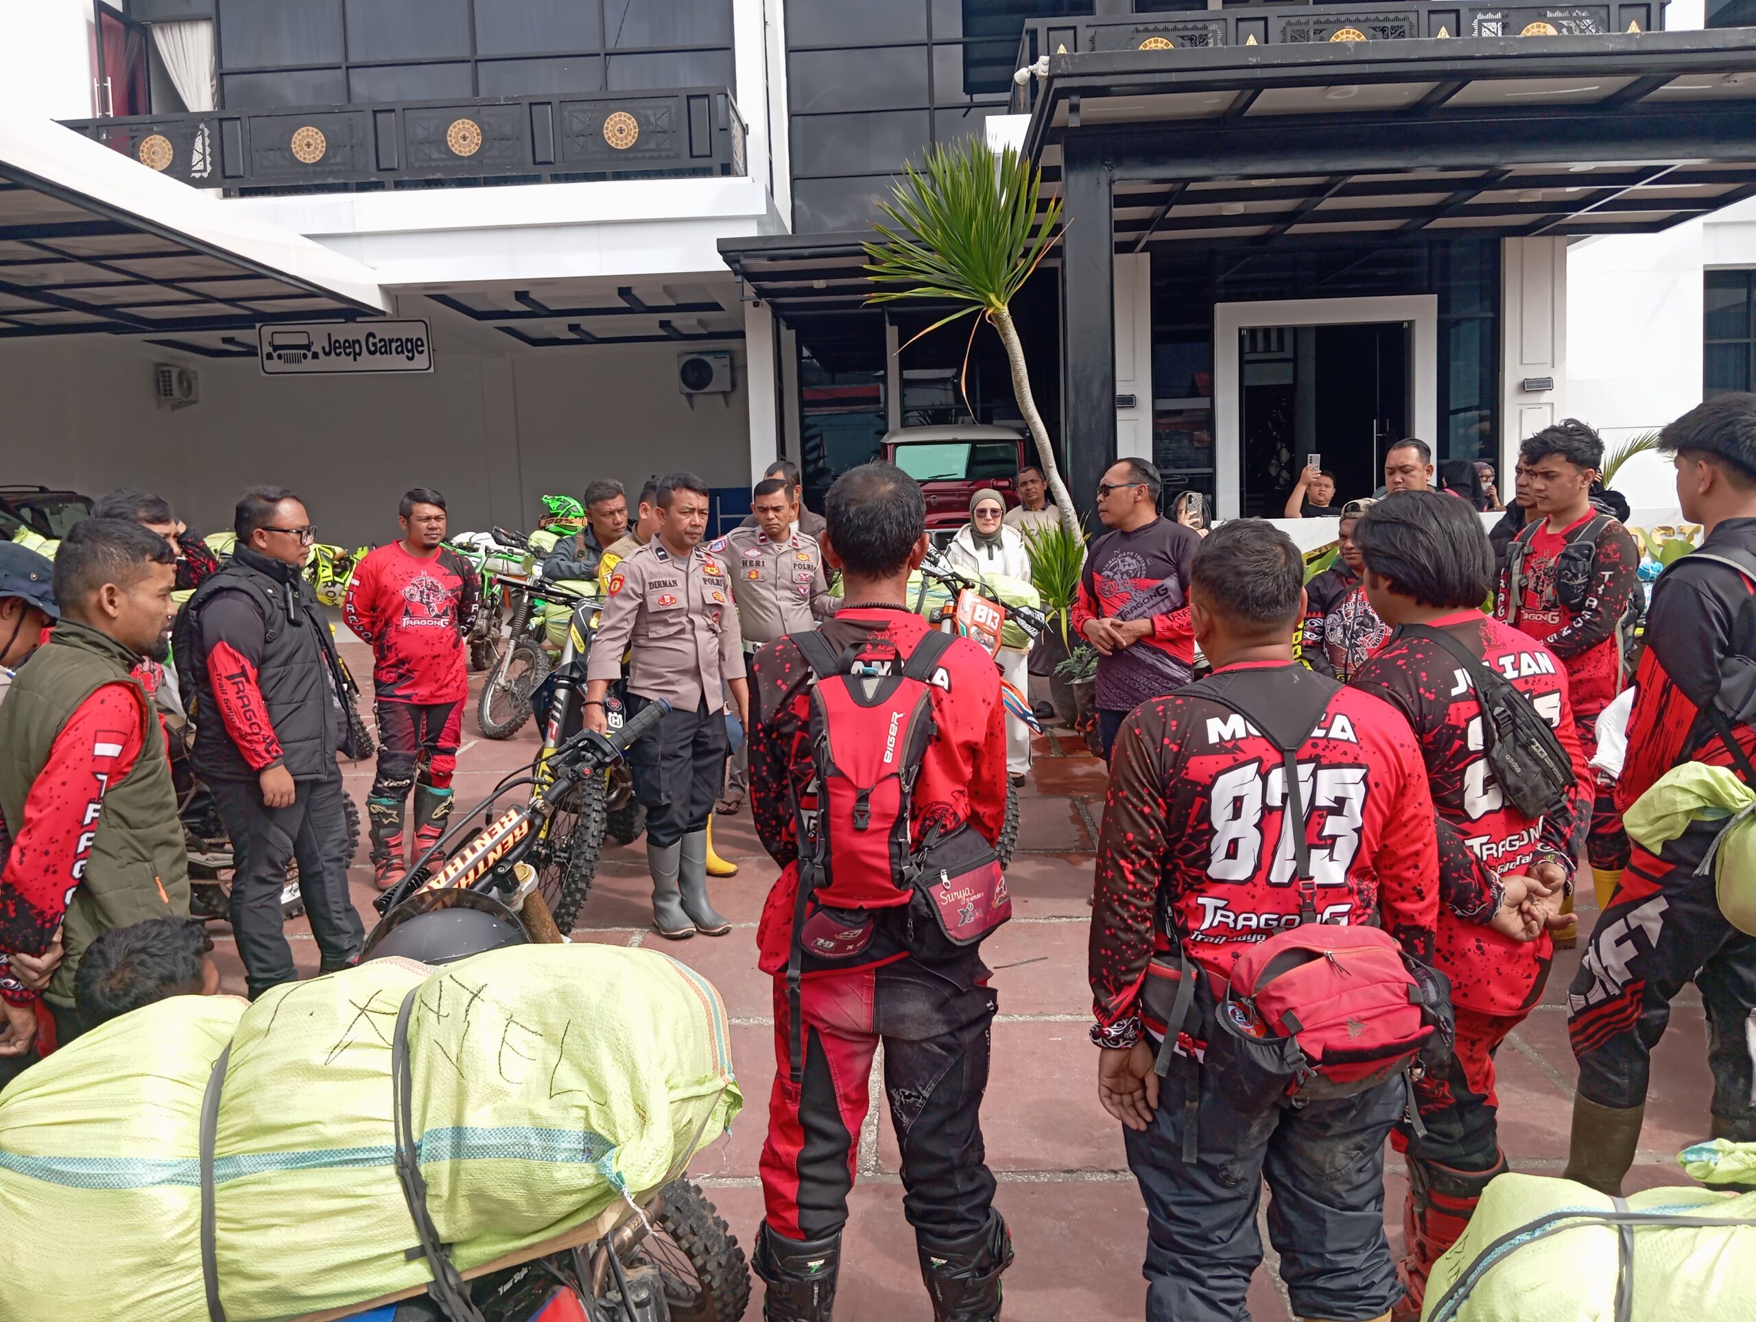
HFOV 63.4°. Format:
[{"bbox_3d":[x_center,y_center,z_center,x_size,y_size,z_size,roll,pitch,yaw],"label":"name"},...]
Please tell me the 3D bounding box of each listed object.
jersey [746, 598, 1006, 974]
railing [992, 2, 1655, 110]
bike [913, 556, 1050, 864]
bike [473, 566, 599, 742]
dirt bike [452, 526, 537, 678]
[{"bbox_3d":[0.001,0.230,2.500,0.480,0.660,0.330,-2,6,3],"label":"jersey"},{"bbox_3d":[3.941,-5.064,12.755,5.285,0.920,1.650,-2,5,2],"label":"railing"},{"bbox_3d":[0.270,0.190,6.550,0.850,1.280,2.100,-3,6,-9],"label":"bike"},{"bbox_3d":[-2.299,-0.124,10.252,0.820,1.220,2.100,-2,5,-2],"label":"bike"},{"bbox_3d":[-4.130,-0.570,14.700,0.820,1.200,2.050,-4,6,-20],"label":"dirt bike"}]

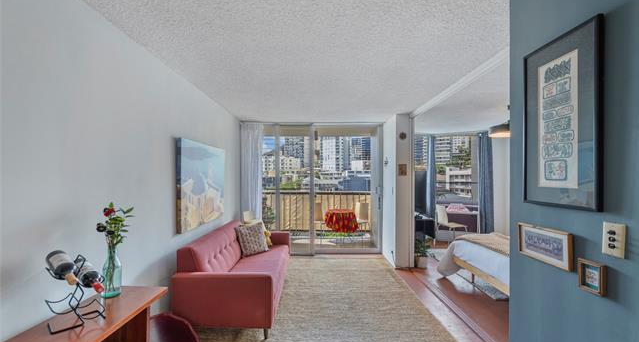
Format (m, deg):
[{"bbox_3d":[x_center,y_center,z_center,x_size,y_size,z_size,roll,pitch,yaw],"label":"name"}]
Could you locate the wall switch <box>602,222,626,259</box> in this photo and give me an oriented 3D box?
[{"bbox_3d":[1.017,0.239,0.896,0.015,0.116,0.071,0,-1,0],"label":"wall switch"}]

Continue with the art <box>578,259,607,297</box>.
[{"bbox_3d":[1.013,0.394,0.961,0.024,0.112,0.085,0,-1,0],"label":"art"}]

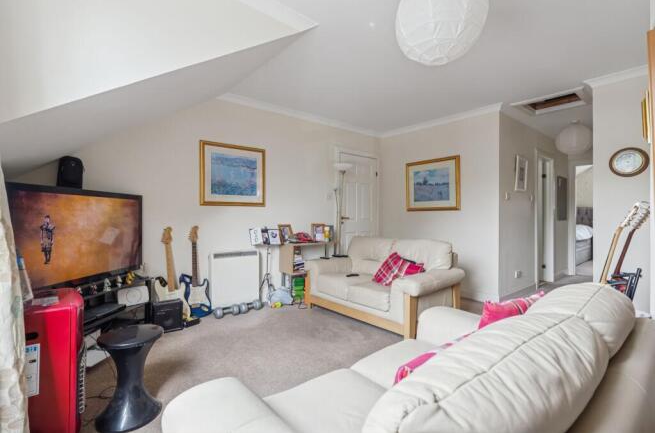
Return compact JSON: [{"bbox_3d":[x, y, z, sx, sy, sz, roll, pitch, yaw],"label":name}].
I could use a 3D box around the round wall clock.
[{"bbox_3d":[2.667,-0.477,2.577,0.045,0.263,0.263,0,1,-39],"label":"round wall clock"}]

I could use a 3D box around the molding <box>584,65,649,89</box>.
[{"bbox_3d":[2.810,-1.346,2.819,0.080,0.080,0.520,0,0,-44],"label":"molding"}]

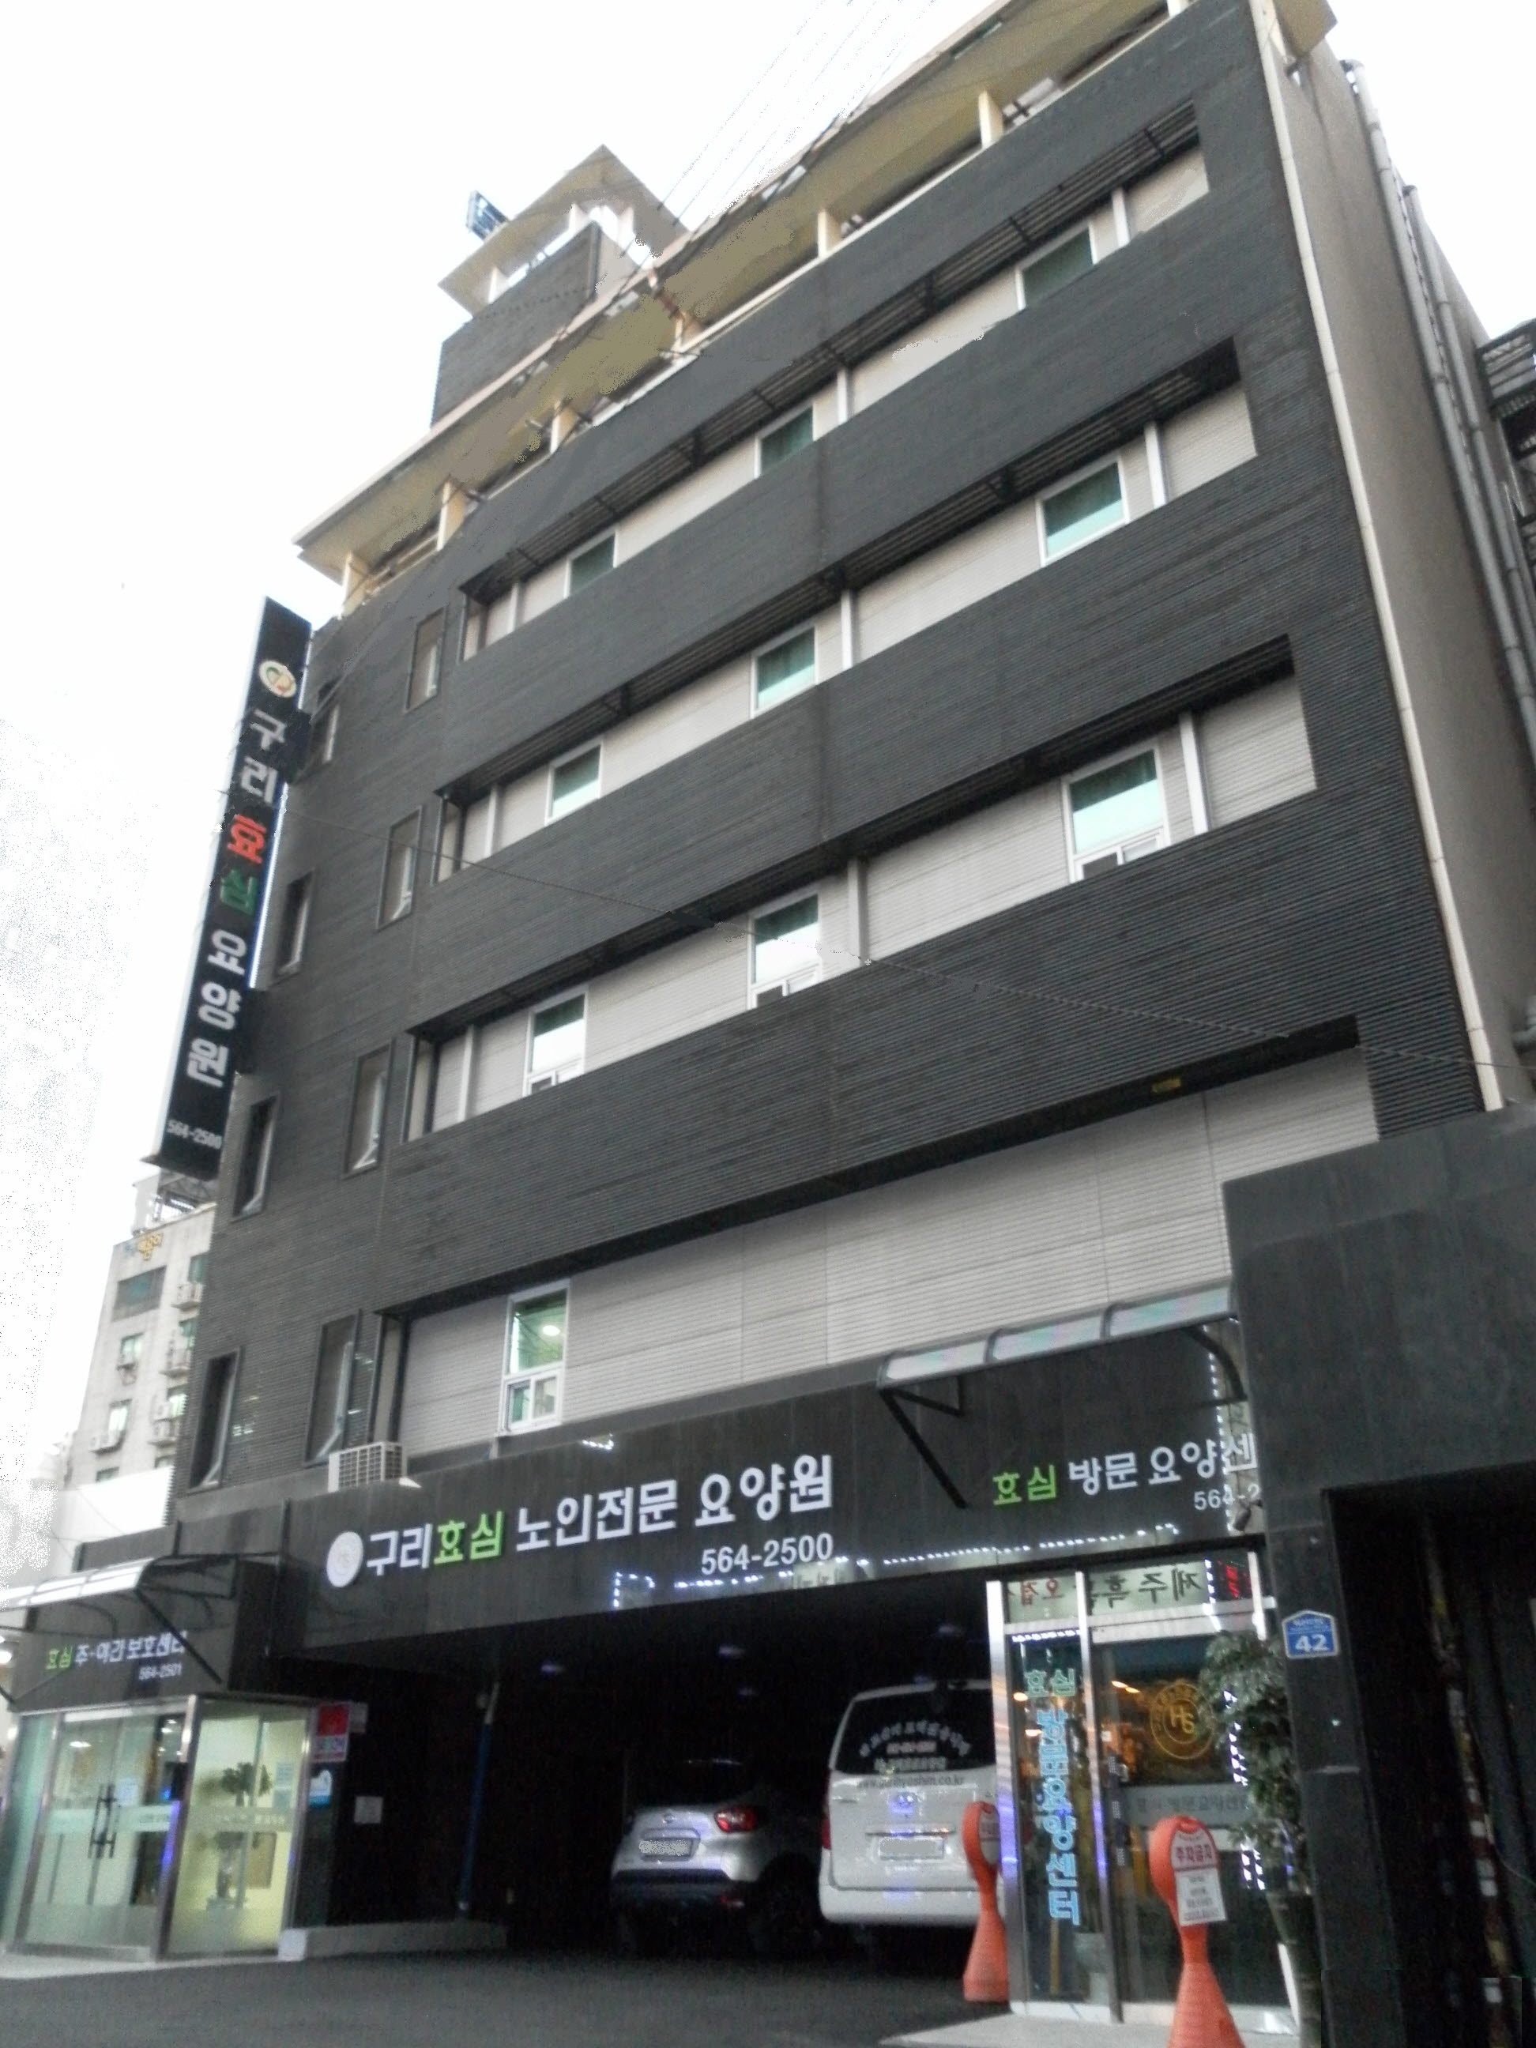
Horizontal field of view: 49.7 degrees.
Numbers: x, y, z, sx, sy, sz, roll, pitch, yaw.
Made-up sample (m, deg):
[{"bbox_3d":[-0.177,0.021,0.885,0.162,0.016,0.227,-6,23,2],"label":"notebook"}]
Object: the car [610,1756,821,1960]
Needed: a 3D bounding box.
[{"bbox_3d":[0.455,7.878,15.621,1.780,1.566,4.120,-21,-35,35],"label":"car"}]

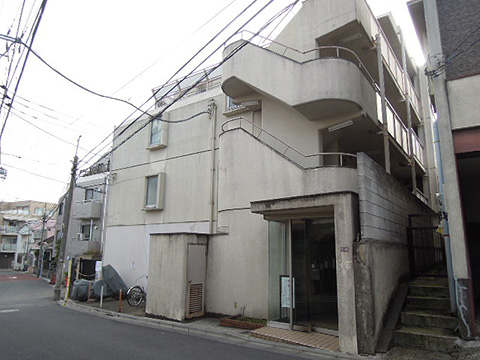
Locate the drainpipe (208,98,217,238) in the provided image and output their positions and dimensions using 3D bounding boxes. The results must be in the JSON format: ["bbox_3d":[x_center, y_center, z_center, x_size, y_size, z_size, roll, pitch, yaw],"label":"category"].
[{"bbox_3d":[-0.960,-0.506,12.010,0.130,4.921,0.120,-7,-15,35],"label":"drainpipe"}]

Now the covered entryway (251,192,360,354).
[{"bbox_3d":[1.248,1.555,5.939,2.080,2.410,0.880,-10,-16,41],"label":"covered entryway"}]

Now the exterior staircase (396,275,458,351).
[{"bbox_3d":[3.271,2.242,5.759,0.850,0.900,2.000,-8,-15,35],"label":"exterior staircase"}]

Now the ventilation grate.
[{"bbox_3d":[-1.086,2.951,8.277,0.050,0.683,0.454,-8,-15,37],"label":"ventilation grate"}]

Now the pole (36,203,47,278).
[{"bbox_3d":[-18.196,5.511,30.707,0.300,6.796,0.300,11,-16,-39],"label":"pole"}]

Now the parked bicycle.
[{"bbox_3d":[-3.044,3.695,11.255,0.550,1.000,1.750,-7,-14,32],"label":"parked bicycle"}]

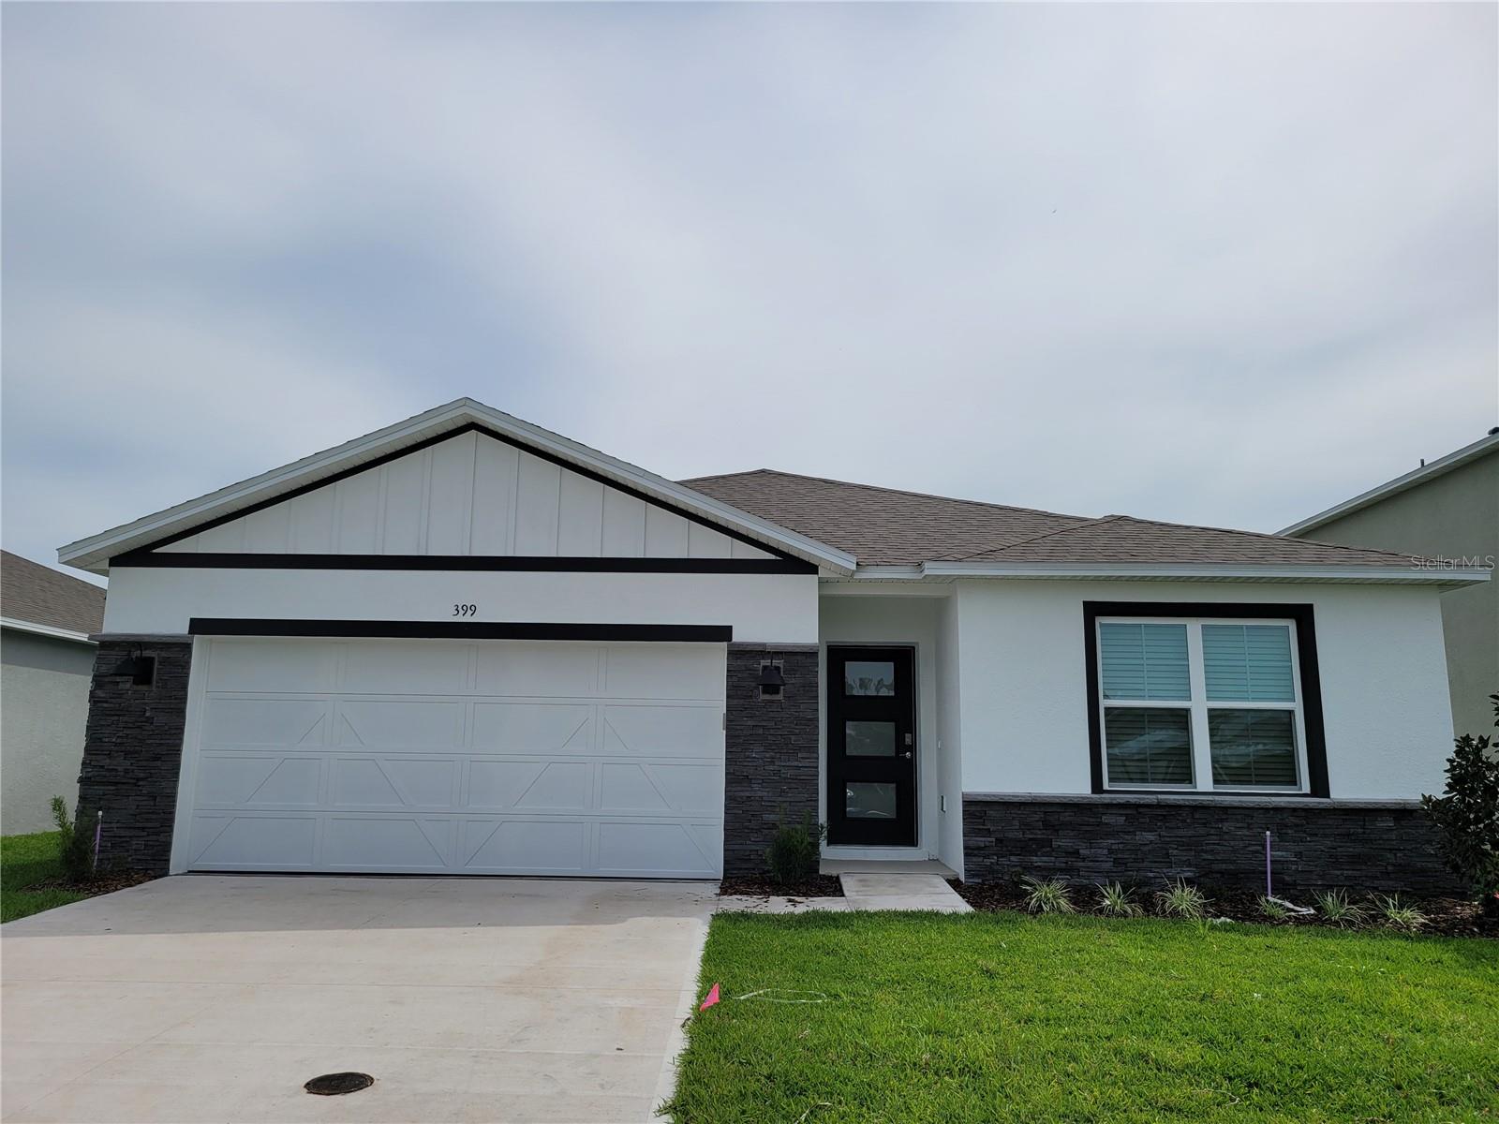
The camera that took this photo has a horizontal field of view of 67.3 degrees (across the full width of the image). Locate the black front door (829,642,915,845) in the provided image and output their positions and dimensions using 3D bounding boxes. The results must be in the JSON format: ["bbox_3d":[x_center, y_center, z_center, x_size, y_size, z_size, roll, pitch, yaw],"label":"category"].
[{"bbox_3d":[1.271,1.899,11.663,0.917,2.041,0.080,1,-10,1],"label":"black front door"}]

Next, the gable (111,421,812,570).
[{"bbox_3d":[-2.658,-0.624,10.504,6.590,1.444,0.221,1,-10,1],"label":"gable"}]

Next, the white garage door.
[{"bbox_3d":[-2.697,1.790,10.334,4.945,2.116,0.160,1,-10,1],"label":"white garage door"}]

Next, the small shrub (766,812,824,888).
[{"bbox_3d":[0.393,2.434,9.608,0.512,0.592,0.481,1,-10,1],"label":"small shrub"}]

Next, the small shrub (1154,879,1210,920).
[{"bbox_3d":[3.312,2.559,8.609,0.431,0.261,0.421,1,-10,1],"label":"small shrub"}]

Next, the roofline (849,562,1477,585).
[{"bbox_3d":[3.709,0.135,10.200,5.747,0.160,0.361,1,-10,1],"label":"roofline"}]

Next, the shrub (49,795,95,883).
[{"bbox_3d":[-5.818,2.379,9.663,0.396,0.707,0.401,1,-10,1],"label":"shrub"}]

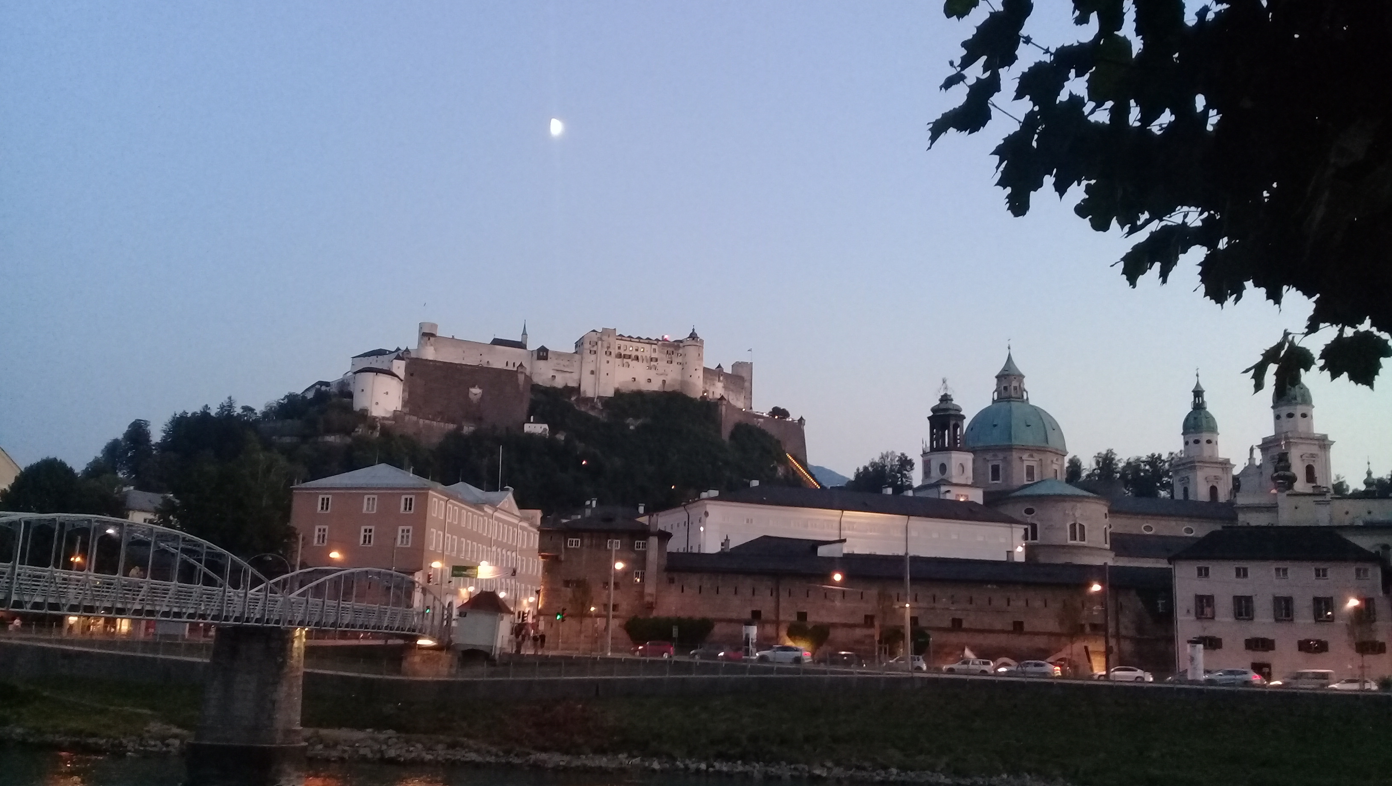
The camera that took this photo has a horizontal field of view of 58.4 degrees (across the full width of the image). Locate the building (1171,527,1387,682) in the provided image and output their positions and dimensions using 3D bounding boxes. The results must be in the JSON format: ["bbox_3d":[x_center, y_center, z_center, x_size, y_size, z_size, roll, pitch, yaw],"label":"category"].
[{"bbox_3d":[51.262,19.387,111.256,16.800,14.200,10.000,-2,-12,19],"label":"building"}]

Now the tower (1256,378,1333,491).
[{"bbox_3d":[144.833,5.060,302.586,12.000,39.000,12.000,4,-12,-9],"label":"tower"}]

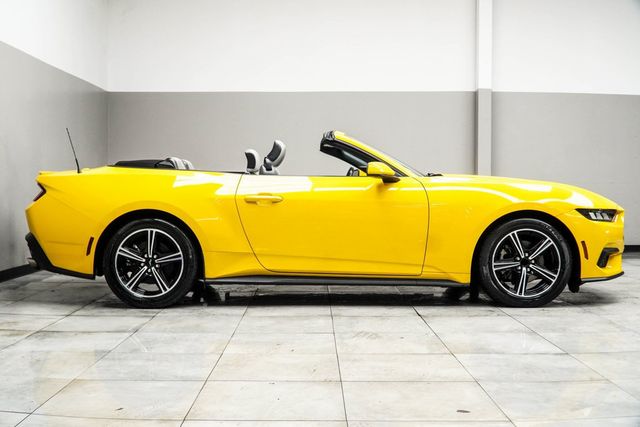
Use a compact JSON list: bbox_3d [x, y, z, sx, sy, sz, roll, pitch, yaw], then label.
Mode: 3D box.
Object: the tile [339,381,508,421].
[{"bbox_3d":[0.406,0.774,2.719,0.608,0.010,0.525,0,2,0],"label":"tile"}]

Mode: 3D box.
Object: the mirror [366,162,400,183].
[{"bbox_3d":[0.457,-0.293,4.730,0.235,0.145,0.240,0,2,0],"label":"mirror"}]

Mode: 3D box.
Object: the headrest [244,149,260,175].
[{"bbox_3d":[-0.617,-0.479,6.030,0.127,0.220,0.260,-5,2,0],"label":"headrest"}]

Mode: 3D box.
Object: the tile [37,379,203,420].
[{"bbox_3d":[-0.802,0.765,2.706,0.600,0.010,0.530,0,2,0],"label":"tile"}]

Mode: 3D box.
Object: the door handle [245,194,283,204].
[{"bbox_3d":[-0.403,-0.100,4.760,0.280,0.060,0.050,0,2,0],"label":"door handle"}]

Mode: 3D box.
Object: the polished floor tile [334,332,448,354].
[{"bbox_3d":[0.395,0.743,3.747,0.608,0.010,0.525,0,2,0],"label":"polished floor tile"}]

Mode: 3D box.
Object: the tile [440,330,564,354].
[{"bbox_3d":[0.996,0.736,3.718,0.600,0.010,0.530,0,2,0],"label":"tile"}]

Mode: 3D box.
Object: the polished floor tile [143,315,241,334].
[{"bbox_3d":[-0.825,0.722,4.253,0.608,0.010,0.525,0,2,0],"label":"polished floor tile"}]

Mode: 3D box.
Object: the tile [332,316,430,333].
[{"bbox_3d":[0.391,0.716,4.215,0.600,0.010,0.530,0,2,0],"label":"tile"}]

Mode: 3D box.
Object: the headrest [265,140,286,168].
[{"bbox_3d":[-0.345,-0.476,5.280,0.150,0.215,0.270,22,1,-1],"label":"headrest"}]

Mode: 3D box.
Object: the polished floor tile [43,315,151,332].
[{"bbox_3d":[-1.413,0.708,4.203,0.600,0.010,0.530,0,2,0],"label":"polished floor tile"}]

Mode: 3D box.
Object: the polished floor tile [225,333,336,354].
[{"bbox_3d":[-0.204,0.730,3.700,0.598,0.012,0.519,0,2,0],"label":"polished floor tile"}]

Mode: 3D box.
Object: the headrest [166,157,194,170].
[{"bbox_3d":[-1.166,-0.404,5.420,0.180,0.140,0.280,0,2,-1],"label":"headrest"}]

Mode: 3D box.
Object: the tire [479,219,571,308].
[{"bbox_3d":[1.499,0.347,4.890,0.685,0.685,0.240,0,2,-1],"label":"tire"}]

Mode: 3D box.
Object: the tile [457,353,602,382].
[{"bbox_3d":[0.999,0.755,3.218,0.600,0.010,0.530,0,2,0],"label":"tile"}]

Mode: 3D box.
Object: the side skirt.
[{"bbox_3d":[0.124,0.491,4.830,1.930,0.085,0.100,0,2,-1],"label":"side skirt"}]

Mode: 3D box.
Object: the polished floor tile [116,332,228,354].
[{"bbox_3d":[-0.817,0.738,3.741,0.608,0.010,0.525,0,2,0],"label":"polished floor tile"}]

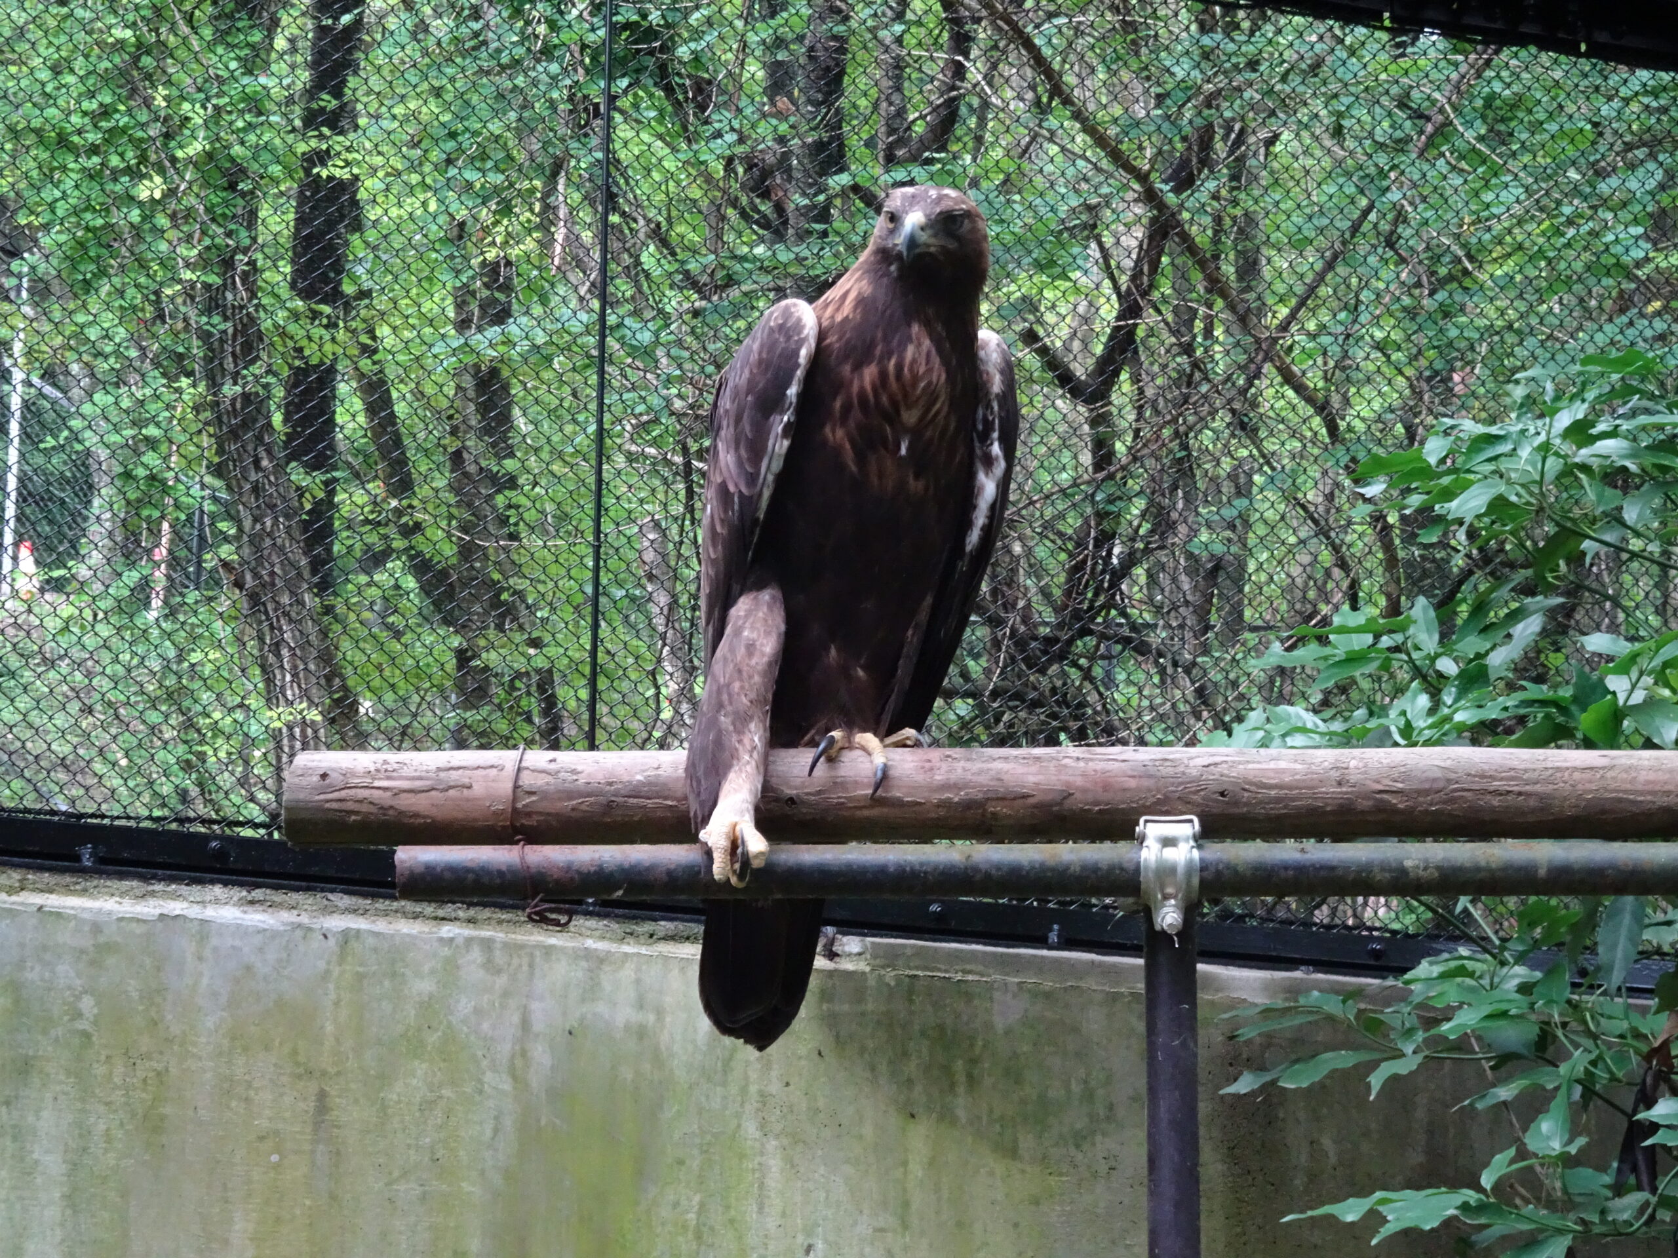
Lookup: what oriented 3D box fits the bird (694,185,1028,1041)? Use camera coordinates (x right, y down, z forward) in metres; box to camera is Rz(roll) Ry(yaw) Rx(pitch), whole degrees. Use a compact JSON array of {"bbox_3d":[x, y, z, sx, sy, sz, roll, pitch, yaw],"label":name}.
[{"bbox_3d":[0.009,-0.024,4.572,0.310,0.790,0.320,5,-17,-14],"label":"bird"}]

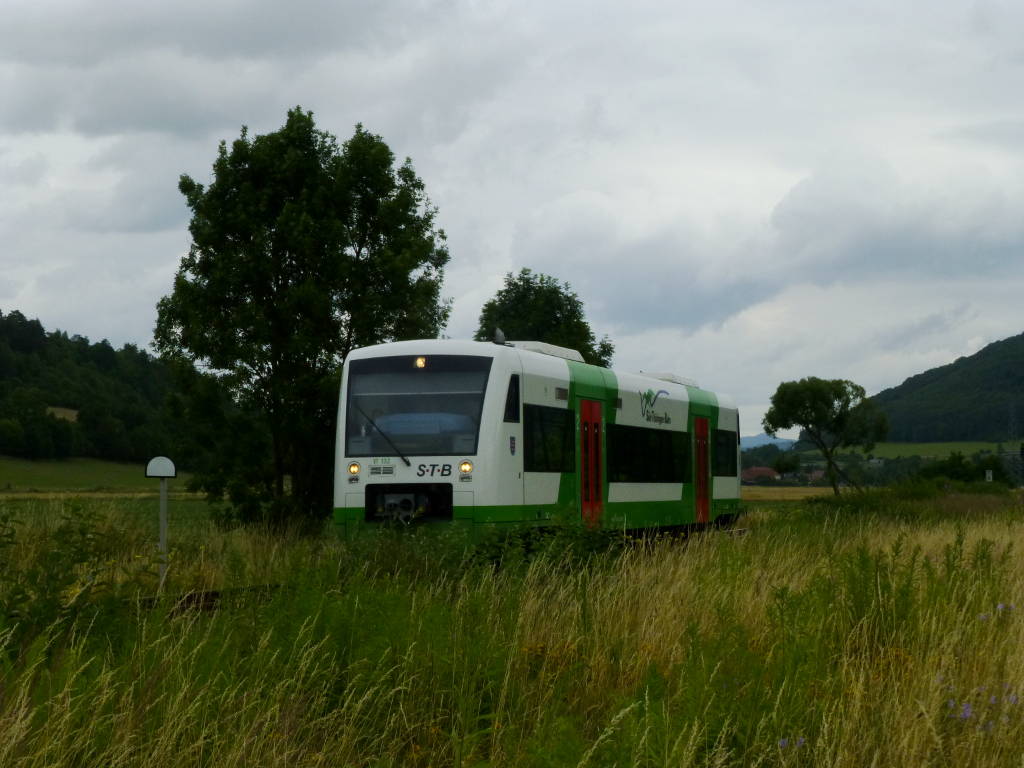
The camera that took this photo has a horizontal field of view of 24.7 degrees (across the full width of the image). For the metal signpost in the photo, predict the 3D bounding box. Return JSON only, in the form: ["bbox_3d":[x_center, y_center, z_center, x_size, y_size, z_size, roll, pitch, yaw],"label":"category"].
[{"bbox_3d":[-5.166,2.056,34.344,0.480,1.981,0.110,-1,-3,13],"label":"metal signpost"}]

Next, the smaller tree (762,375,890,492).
[{"bbox_3d":[18.694,3.384,140.166,7.428,7.557,7.057,0,-3,0],"label":"smaller tree"}]

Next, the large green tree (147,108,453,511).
[{"bbox_3d":[-5.959,-1.839,66.264,8.359,12.020,7.941,0,-3,0],"label":"large green tree"}]

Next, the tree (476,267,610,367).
[{"bbox_3d":[1.393,0.517,103.246,6.875,11.186,6.532,0,-3,0],"label":"tree"}]

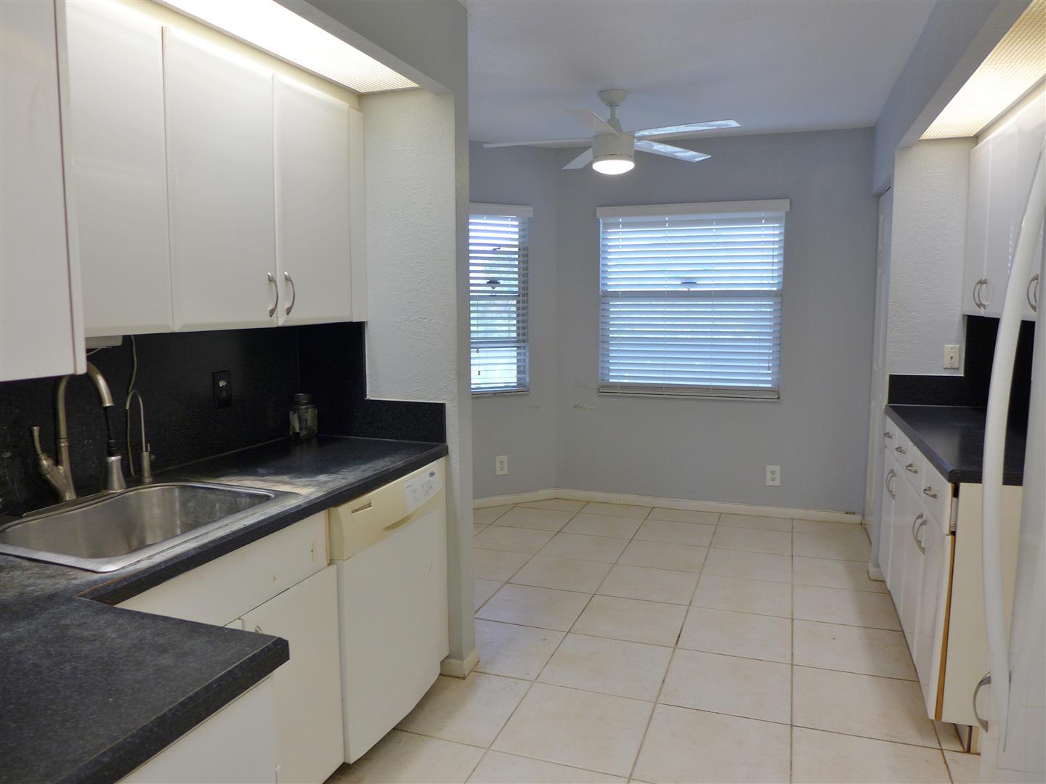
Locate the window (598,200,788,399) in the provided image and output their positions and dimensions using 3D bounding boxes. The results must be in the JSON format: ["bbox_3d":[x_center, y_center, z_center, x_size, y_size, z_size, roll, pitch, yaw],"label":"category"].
[{"bbox_3d":[1.117,-0.613,4.927,1.257,1.302,0.101,2,7,20],"label":"window"}]

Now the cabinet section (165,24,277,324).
[{"bbox_3d":[-0.984,-0.565,2.098,0.325,0.760,0.411,2,7,20],"label":"cabinet section"}]

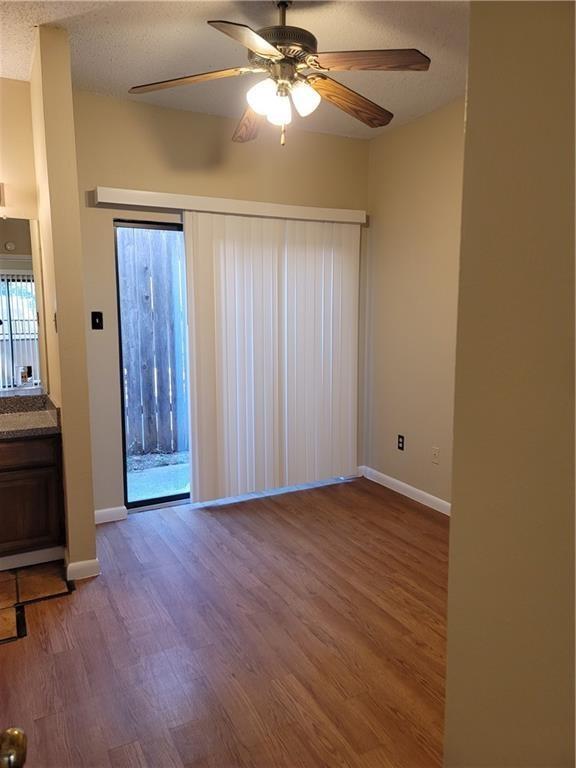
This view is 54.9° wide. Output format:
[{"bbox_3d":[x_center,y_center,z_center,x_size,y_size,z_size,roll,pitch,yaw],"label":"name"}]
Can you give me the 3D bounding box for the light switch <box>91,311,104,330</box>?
[{"bbox_3d":[-1.245,-0.412,3.636,0.071,0.115,0.014,-4,9,-27],"label":"light switch"}]

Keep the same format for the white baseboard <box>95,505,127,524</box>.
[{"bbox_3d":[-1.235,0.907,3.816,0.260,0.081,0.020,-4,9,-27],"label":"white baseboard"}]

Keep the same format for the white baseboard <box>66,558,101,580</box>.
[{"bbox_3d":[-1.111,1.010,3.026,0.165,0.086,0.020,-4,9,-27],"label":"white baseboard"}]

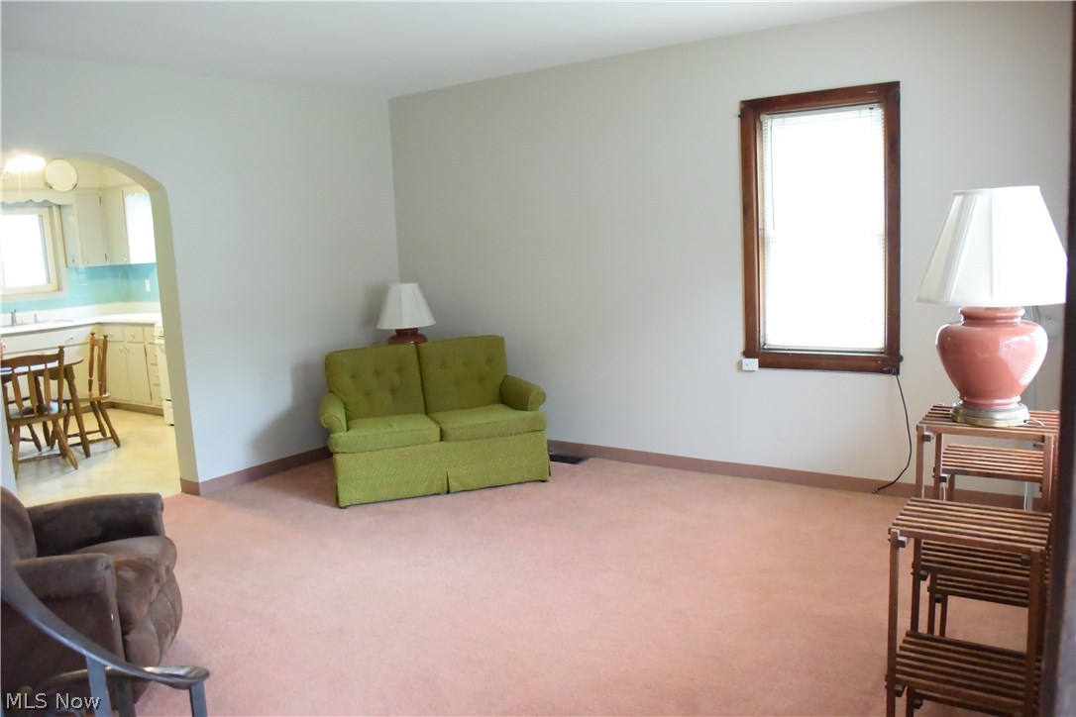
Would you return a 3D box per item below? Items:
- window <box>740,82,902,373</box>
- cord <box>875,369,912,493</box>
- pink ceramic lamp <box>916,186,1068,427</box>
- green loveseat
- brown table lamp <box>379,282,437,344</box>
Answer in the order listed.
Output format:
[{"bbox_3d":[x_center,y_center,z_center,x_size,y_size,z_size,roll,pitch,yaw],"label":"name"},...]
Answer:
[{"bbox_3d":[1.543,-0.680,4.448,0.866,1.520,0.100,3,11,34],"label":"window"},{"bbox_3d":[1.919,0.406,4.362,0.182,0.691,0.050,3,11,34],"label":"cord"},{"bbox_3d":[1.323,-0.154,2.328,0.405,0.664,0.405,3,11,34],"label":"pink ceramic lamp"},{"bbox_3d":[-0.679,0.355,5.207,1.380,0.840,0.800,-5,9,-15],"label":"green loveseat"},{"bbox_3d":[-0.955,-0.210,5.851,0.420,0.664,0.420,3,11,34],"label":"brown table lamp"}]

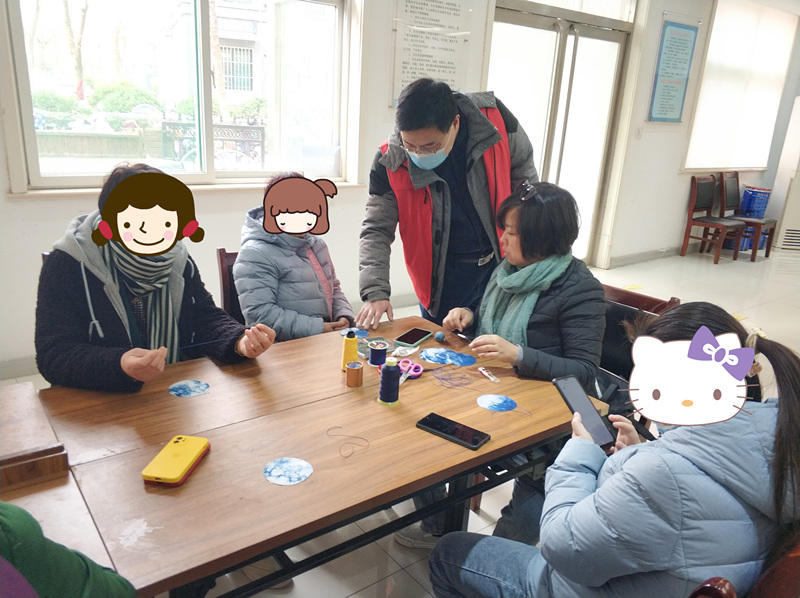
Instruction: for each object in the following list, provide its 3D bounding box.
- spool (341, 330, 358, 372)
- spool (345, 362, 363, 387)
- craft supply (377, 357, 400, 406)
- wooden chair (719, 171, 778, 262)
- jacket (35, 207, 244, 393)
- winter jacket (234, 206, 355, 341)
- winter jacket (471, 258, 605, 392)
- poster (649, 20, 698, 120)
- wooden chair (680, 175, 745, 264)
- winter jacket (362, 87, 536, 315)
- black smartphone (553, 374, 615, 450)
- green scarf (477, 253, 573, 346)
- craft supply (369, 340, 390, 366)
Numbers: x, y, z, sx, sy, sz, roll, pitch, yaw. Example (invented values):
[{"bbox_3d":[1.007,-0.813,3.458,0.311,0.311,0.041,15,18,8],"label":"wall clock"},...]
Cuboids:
[{"bbox_3d":[-0.138,0.146,1.756,0.052,0.111,0.052,3,17,0],"label":"spool"},{"bbox_3d":[-0.121,0.206,1.693,0.046,0.052,0.046,3,17,-1],"label":"spool"},{"bbox_3d":[-0.024,0.206,1.567,0.059,0.117,0.059,3,17,0],"label":"craft supply"},{"bbox_3d":[4.055,-0.964,7.256,0.470,0.930,0.530,-10,22,-36],"label":"wooden chair"},{"bbox_3d":[-0.732,0.098,1.790,0.560,0.660,0.560,-12,23,-41],"label":"jacket"},{"bbox_3d":[-0.363,-0.016,2.166,0.420,0.620,0.490,14,20,33],"label":"winter jacket"},{"bbox_3d":[0.457,0.133,2.025,0.410,0.580,0.510,-10,21,-36],"label":"winter jacket"},{"bbox_3d":[2.714,-2.225,6.181,0.600,0.910,0.020,-10,22,-36],"label":"poster"},{"bbox_3d":[3.552,-0.893,6.969,0.470,0.910,0.500,-10,22,-36],"label":"wooden chair"},{"bbox_3d":[0.200,-0.337,2.333,0.650,0.830,0.500,6,18,10],"label":"winter jacket"},{"bbox_3d":[0.403,0.246,1.363,0.077,0.011,0.164,-5,57,-41],"label":"black smartphone"},{"bbox_3d":[0.425,0.028,2.003,0.250,0.350,0.260,-10,21,-36],"label":"green scarf"},{"bbox_3d":[-0.062,0.160,1.811,0.061,0.059,0.061,3,17,0],"label":"craft supply"}]

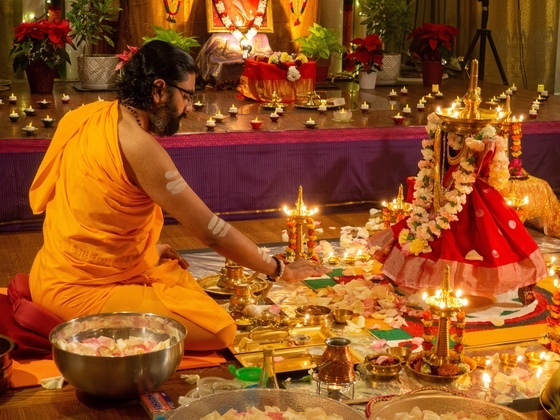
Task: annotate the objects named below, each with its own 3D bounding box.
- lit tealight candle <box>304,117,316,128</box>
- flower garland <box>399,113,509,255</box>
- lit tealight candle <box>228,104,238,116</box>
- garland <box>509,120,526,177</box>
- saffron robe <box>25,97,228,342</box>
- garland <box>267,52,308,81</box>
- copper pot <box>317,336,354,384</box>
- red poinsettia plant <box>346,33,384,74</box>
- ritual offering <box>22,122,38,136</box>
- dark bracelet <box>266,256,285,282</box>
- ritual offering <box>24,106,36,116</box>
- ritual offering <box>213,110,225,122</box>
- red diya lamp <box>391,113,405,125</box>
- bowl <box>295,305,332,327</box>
[{"bbox_3d":[0.139,-0.397,4.544,0.055,0.045,0.055,1,12,0],"label":"lit tealight candle"},{"bbox_3d":[0.592,-0.090,3.420,0.330,0.450,0.210,-6,14,-27],"label":"flower garland"},{"bbox_3d":[-0.232,-0.496,5.011,0.049,0.056,0.050,0,12,0],"label":"lit tealight candle"},{"bbox_3d":[1.008,-0.263,4.250,0.068,0.235,0.068,0,12,0],"label":"garland"},{"bbox_3d":[-0.475,0.014,3.060,0.520,0.670,0.600,-6,13,-26],"label":"saffron robe"},{"bbox_3d":[0.045,-0.869,6.030,0.260,0.140,0.160,-3,12,-10],"label":"garland"},{"bbox_3d":[0.144,0.374,2.531,0.096,0.098,0.098,0,12,0],"label":"copper pot"},{"bbox_3d":[0.583,-1.073,6.922,0.260,0.270,0.260,0,12,0],"label":"red poinsettia plant"},{"bbox_3d":[-1.036,-0.337,4.160,0.066,0.047,0.064,1,12,0],"label":"ritual offering"},{"bbox_3d":[-0.014,0.191,3.220,0.018,0.074,0.078,24,0,-27],"label":"dark bracelet"},{"bbox_3d":[-1.251,-0.500,5.049,0.064,0.048,0.060,0,12,0],"label":"ritual offering"},{"bbox_3d":[-0.305,-0.470,5.045,0.066,0.058,0.066,0,12,0],"label":"ritual offering"},{"bbox_3d":[0.583,-0.451,4.921,0.064,0.056,0.064,0,12,0],"label":"red diya lamp"},{"bbox_3d":[0.103,0.322,3.054,0.108,0.045,0.108,0,12,0],"label":"bowl"}]

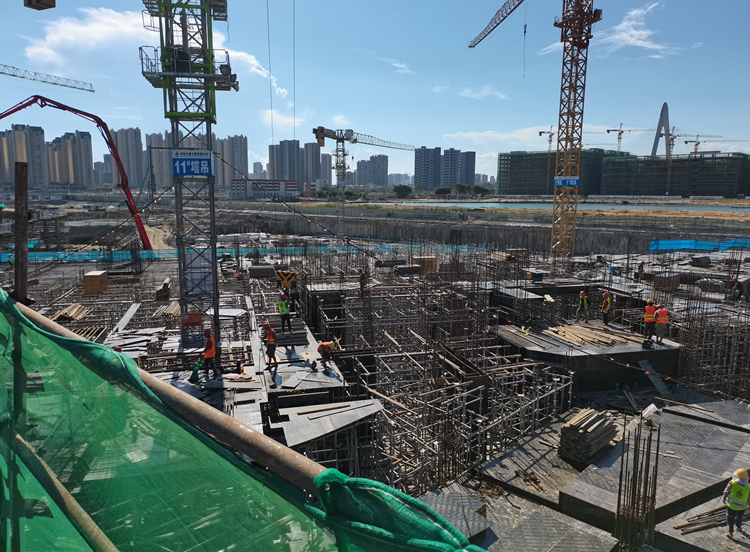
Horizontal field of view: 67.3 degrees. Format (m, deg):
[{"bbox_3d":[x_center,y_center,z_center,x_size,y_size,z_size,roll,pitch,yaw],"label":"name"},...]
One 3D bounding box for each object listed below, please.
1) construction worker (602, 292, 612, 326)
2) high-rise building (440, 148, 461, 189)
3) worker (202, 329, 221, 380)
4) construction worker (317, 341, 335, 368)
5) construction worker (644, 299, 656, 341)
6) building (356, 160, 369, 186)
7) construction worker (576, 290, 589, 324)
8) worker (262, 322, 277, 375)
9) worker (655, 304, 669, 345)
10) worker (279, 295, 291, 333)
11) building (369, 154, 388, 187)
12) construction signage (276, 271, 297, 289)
[{"bbox_3d":[11.745,1.664,28.325,0.420,1.700,0.500,3,10,17],"label":"construction worker"},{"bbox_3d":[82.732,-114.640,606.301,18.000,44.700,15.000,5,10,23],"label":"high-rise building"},{"bbox_3d":[-5.439,2.620,18.614,0.620,1.720,0.520,2,10,11],"label":"worker"},{"bbox_3d":[-1.739,2.891,20.400,0.720,1.000,0.520,3,9,14],"label":"construction worker"},{"bbox_3d":[11.811,1.855,23.997,0.560,1.760,0.420,2,10,12],"label":"construction worker"},{"bbox_3d":[-18.951,-161.291,886.535,16.000,41.800,15.000,2,10,9],"label":"building"},{"bbox_3d":[10.529,1.600,28.600,0.600,1.660,0.550,6,11,30],"label":"construction worker"},{"bbox_3d":[-3.737,2.545,20.100,0.580,1.720,0.520,-4,10,-27],"label":"worker"},{"bbox_3d":[12.181,2.059,23.900,0.620,1.720,0.480,0,9,-3],"label":"worker"},{"bbox_3d":[-3.990,1.693,24.782,0.550,1.720,0.420,7,11,33],"label":"worker"},{"bbox_3d":[6.999,-157.380,845.876,24.500,49.800,17.000,3,10,12],"label":"building"},{"bbox_3d":[-5.169,0.264,33.000,1.100,0.930,0.200,0,9,-6],"label":"construction signage"}]

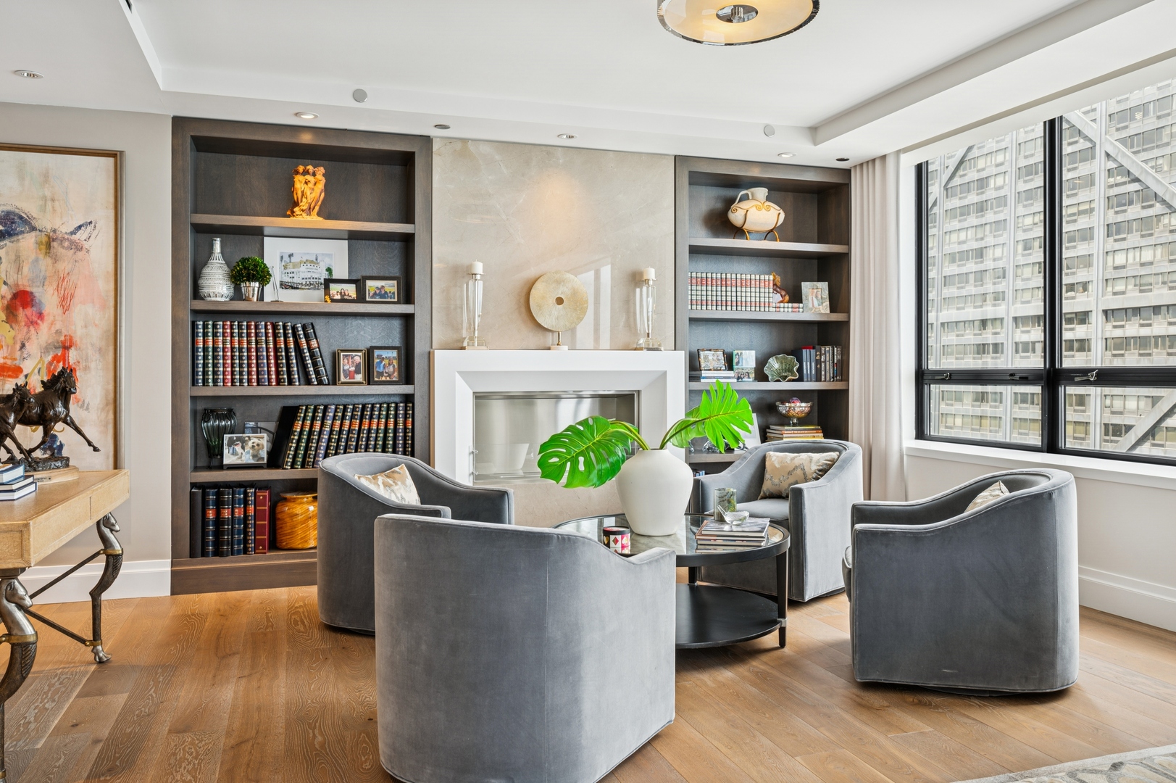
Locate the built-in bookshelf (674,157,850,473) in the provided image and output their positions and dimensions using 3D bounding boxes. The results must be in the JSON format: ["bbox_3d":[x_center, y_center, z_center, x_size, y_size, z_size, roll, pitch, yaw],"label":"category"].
[{"bbox_3d":[1.087,-0.191,5.601,1.230,2.529,0.370,0,0,-16],"label":"built-in bookshelf"}]

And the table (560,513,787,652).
[{"bbox_3d":[0.374,0.857,3.832,1.040,0.455,1.040,0,0,0],"label":"table"}]

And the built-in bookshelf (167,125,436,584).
[{"bbox_3d":[-1.594,-0.186,4.843,1.347,2.528,0.370,0,0,-16],"label":"built-in bookshelf"}]

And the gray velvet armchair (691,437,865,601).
[{"bbox_3d":[1.141,0.700,4.786,0.785,0.755,0.710,0,1,-44],"label":"gray velvet armchair"}]

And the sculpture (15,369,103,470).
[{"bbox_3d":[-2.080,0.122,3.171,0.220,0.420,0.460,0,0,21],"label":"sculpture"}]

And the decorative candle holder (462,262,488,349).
[{"bbox_3d":[-0.637,-0.484,4.805,0.128,0.500,0.128,0,0,-16],"label":"decorative candle holder"}]

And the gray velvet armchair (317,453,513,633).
[{"bbox_3d":[-0.854,0.705,4.055,0.785,0.755,0.710,0,0,17],"label":"gray velvet armchair"}]

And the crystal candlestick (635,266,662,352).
[{"bbox_3d":[0.364,-0.493,5.088,0.128,0.500,0.128,0,0,-16],"label":"crystal candlestick"}]

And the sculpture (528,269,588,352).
[{"bbox_3d":[-0.168,-0.468,4.938,0.352,0.462,0.090,0,0,-16],"label":"sculpture"}]

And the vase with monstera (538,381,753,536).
[{"bbox_3d":[0.257,0.290,3.805,0.940,0.685,0.480,0,0,0],"label":"vase with monstera"}]

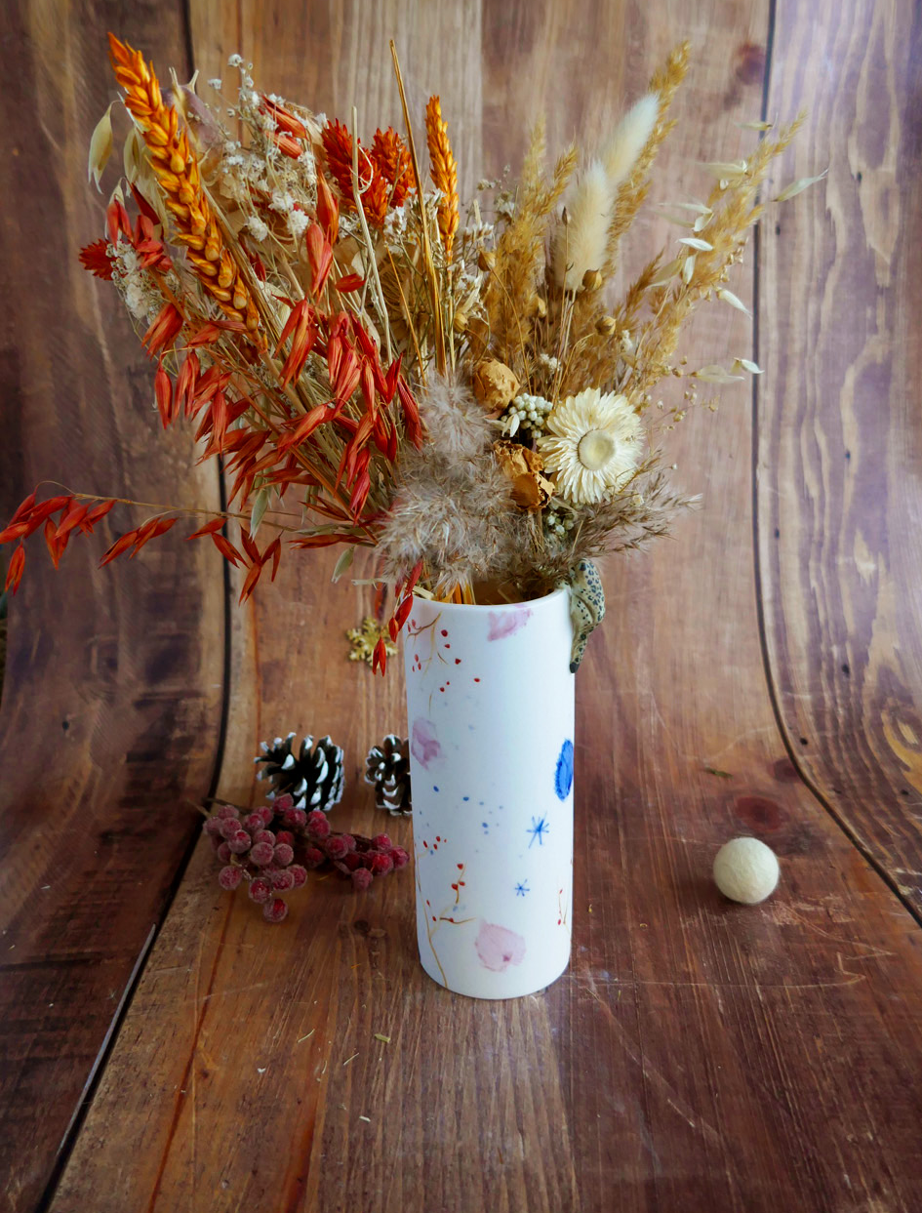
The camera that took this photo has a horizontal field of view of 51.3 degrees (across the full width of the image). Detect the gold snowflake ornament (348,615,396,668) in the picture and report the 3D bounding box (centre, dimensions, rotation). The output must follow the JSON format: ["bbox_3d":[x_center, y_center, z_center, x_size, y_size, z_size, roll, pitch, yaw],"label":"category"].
[{"bbox_3d":[-0.063,0.025,0.671,0.035,0.037,0.006,-2,-15,1],"label":"gold snowflake ornament"}]

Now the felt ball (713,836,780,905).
[{"bbox_3d":[0.147,0.136,0.495,0.033,0.033,0.033,-2,19,1],"label":"felt ball"}]

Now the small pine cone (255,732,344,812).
[{"bbox_3d":[-0.099,0.103,0.590,0.056,0.049,0.051,-3,19,-3],"label":"small pine cone"}]

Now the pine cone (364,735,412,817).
[{"bbox_3d":[-0.034,0.103,0.585,0.052,0.049,0.052,-3,19,-3],"label":"pine cone"}]

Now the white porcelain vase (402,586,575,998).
[{"bbox_3d":[0.014,0.078,0.440,0.074,0.188,0.074,-3,19,-3],"label":"white porcelain vase"}]

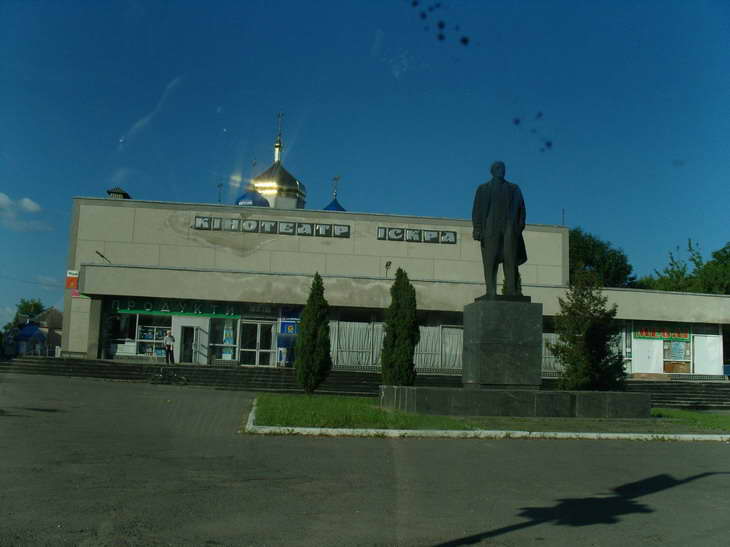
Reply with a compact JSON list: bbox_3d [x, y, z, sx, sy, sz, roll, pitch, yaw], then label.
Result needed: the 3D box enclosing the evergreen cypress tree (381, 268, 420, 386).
[{"bbox_3d":[1.640,2.614,36.500,1.700,5.737,1.700,3,-7,-10],"label":"evergreen cypress tree"}]

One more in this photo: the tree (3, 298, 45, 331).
[{"bbox_3d":[-31.972,6.062,75.000,3.900,7.476,3.900,3,-7,-10],"label":"tree"}]

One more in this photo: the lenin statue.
[{"bbox_3d":[3.721,-1.222,22.000,1.420,3.834,1.000,3,-7,-10],"label":"lenin statue"}]

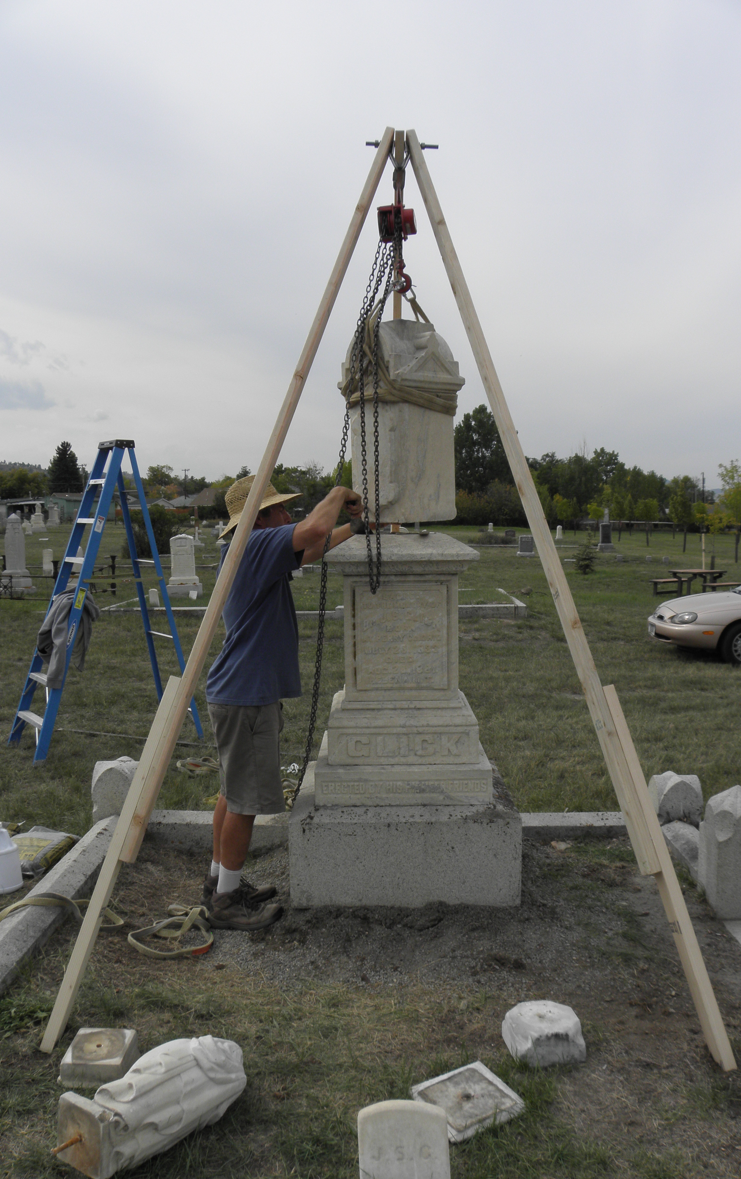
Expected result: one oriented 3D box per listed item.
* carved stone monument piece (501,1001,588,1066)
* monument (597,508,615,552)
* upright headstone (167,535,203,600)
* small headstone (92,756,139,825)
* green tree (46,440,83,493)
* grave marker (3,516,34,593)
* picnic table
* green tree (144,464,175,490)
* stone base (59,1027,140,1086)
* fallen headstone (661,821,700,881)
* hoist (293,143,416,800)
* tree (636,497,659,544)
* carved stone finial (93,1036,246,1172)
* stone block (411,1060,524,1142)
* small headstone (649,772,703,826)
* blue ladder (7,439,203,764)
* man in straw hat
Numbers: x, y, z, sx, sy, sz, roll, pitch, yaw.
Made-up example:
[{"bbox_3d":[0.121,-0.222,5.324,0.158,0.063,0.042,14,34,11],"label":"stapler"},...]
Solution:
[{"bbox_3d":[0.529,1.352,2.722,0.218,0.107,0.193,-1,5,-7],"label":"carved stone monument piece"},{"bbox_3d":[13.607,-3.422,51.000,0.920,2.546,0.750,0,5,0],"label":"monument"},{"bbox_3d":[-4.359,-0.541,20.800,0.800,1.493,0.460,0,5,0],"label":"upright headstone"},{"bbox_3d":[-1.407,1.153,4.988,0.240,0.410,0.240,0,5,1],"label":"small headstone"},{"bbox_3d":[-48.273,-17.329,140.000,6.000,12.378,6.000,0,5,0],"label":"green tree"},{"bbox_3d":[-9.000,-0.872,22.600,0.860,2.120,0.860,-1,4,-14],"label":"grave marker"},{"bbox_3d":[8.620,-0.130,23.400,1.550,0.750,0.800,-3,5,-40],"label":"picnic table"},{"bbox_3d":[-33.233,-14.854,140.406,5.200,9.500,5.200,-1,5,0],"label":"green tree"},{"bbox_3d":[-0.805,1.398,2.634,0.190,0.080,0.190,0,5,0],"label":"stone base"},{"bbox_3d":[1.450,1.228,3.980,0.200,0.160,0.550,0,4,0],"label":"fallen headstone"},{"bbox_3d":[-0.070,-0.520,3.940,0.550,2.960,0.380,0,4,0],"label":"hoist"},{"bbox_3d":[18.754,-4.556,60.000,1.600,3.308,1.600,0,5,0],"label":"tree"},{"bbox_3d":[-0.546,1.344,2.349,0.450,0.230,0.230,-5,6,-39],"label":"carved stone finial"},{"bbox_3d":[0.262,1.377,2.376,0.229,0.035,0.216,-3,5,-29],"label":"stone block"},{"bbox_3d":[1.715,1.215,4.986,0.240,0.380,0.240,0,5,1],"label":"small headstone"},{"bbox_3d":[-2.064,0.036,6.834,1.367,2.330,0.658,-4,6,-37],"label":"blue ladder"},{"bbox_3d":[-0.355,0.443,3.631,0.642,1.822,0.510,-1,5,-8],"label":"man in straw hat"}]

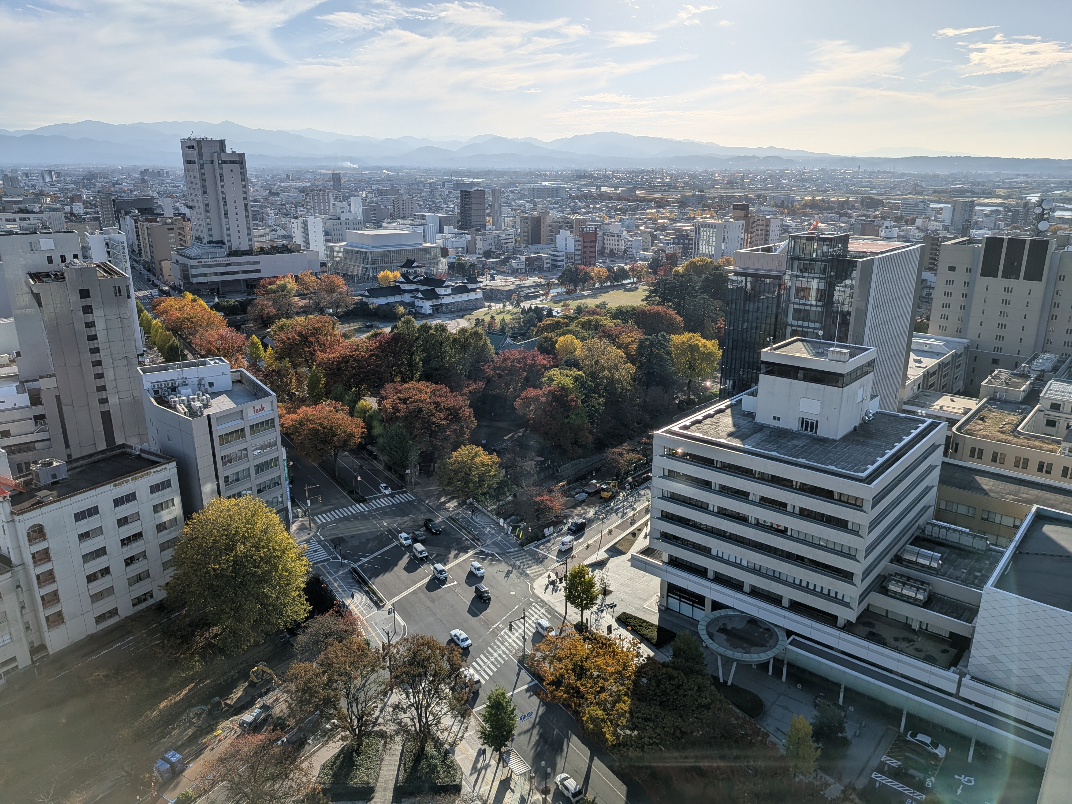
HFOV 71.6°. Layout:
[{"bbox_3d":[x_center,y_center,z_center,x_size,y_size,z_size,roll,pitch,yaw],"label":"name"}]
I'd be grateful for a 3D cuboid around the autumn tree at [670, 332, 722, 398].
[{"bbox_3d":[50.281,-11.189,236.403,16.000,21.000,15.500,0,18,0],"label":"autumn tree"}]

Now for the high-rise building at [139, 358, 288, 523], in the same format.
[{"bbox_3d":[-63.179,10.508,147.637,20.000,31.500,29.500,-14,22,-38],"label":"high-rise building"}]

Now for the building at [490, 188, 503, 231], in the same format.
[{"bbox_3d":[-42.519,-207.921,811.958,9.000,49.000,11.000,14,22,38],"label":"building"}]

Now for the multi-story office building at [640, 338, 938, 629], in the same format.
[{"bbox_3d":[42.371,13.440,120.616,32.762,42.824,34.350,14,22,38],"label":"multi-story office building"}]

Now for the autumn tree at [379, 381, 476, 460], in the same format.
[{"bbox_3d":[-26.489,6.051,183.813,23.000,20.000,21.000,0,18,0],"label":"autumn tree"}]

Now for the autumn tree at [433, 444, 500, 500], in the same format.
[{"bbox_3d":[-14.761,16.113,162.362,13.736,12.928,13.736,0,17,0],"label":"autumn tree"}]

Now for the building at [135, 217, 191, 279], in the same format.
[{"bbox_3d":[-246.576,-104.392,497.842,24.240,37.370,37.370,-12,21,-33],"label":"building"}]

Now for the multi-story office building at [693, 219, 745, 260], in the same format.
[{"bbox_3d":[139.313,-120.344,561.015,23.000,32.000,33.000,15,23,40],"label":"multi-story office building"}]

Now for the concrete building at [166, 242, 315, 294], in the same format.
[{"bbox_3d":[-181.916,-86.374,472.154,80.000,23.400,45.000,-10,20,-29],"label":"concrete building"}]

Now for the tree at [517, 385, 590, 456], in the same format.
[{"bbox_3d":[4.009,5.313,185.485,18.200,18.300,17.500,0,18,0],"label":"tree"}]

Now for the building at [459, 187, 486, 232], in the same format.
[{"bbox_3d":[-68.393,-204.366,796.746,16.160,46.460,26.260,-11,20,-31],"label":"building"}]

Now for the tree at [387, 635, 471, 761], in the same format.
[{"bbox_3d":[-13.292,36.947,90.749,10.302,16.160,10.302,0,17,0],"label":"tree"}]

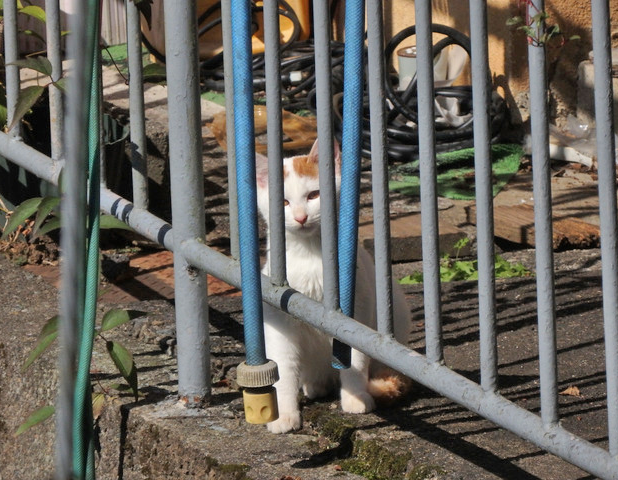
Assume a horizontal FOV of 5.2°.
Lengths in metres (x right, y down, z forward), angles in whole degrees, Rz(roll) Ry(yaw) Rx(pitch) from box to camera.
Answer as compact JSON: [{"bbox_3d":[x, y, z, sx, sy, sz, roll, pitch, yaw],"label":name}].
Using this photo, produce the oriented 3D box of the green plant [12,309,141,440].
[{"bbox_3d":[-0.227,0.132,6.710,0.125,0.115,0.100,-2,12,0],"label":"green plant"}]

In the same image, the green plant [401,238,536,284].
[{"bbox_3d":[0.168,0.024,7.207,0.138,0.038,0.080,-2,12,0],"label":"green plant"}]

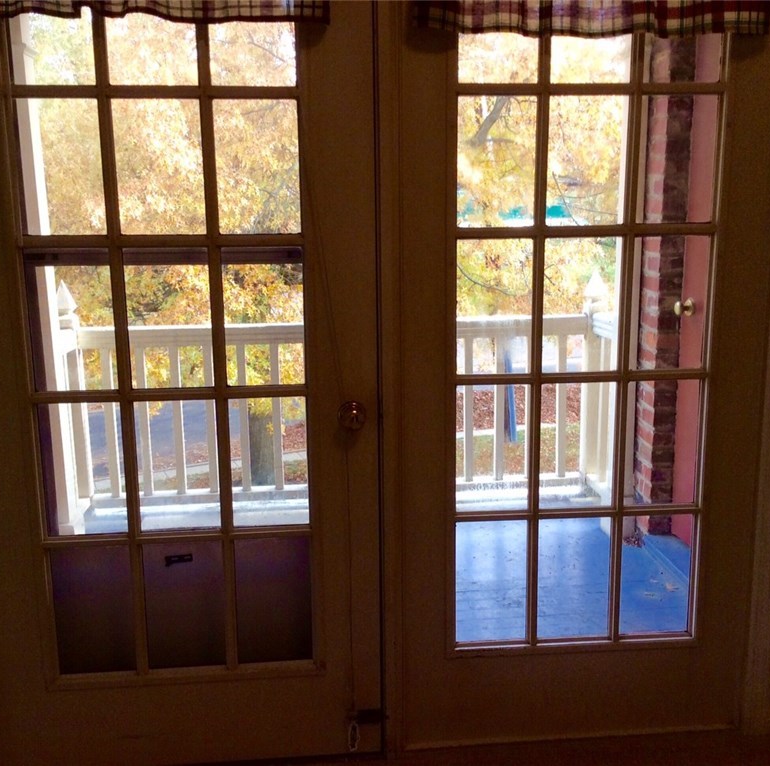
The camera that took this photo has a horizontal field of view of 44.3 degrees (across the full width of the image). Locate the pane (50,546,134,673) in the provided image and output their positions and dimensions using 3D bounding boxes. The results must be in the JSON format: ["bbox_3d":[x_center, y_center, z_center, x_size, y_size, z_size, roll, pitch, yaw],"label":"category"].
[{"bbox_3d":[-0.667,0.522,2.177,0.176,0.308,0.020,-2,12,-5],"label":"pane"}]

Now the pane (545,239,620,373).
[{"bbox_3d":[0.454,-0.177,2.172,0.176,0.308,0.020,-2,12,-5],"label":"pane"}]

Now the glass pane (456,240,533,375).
[{"bbox_3d":[0.250,-0.171,2.154,0.176,0.308,0.020,-2,12,-5],"label":"glass pane"}]

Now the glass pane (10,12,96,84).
[{"bbox_3d":[-0.680,-0.747,1.919,0.176,0.273,0.020,-2,12,-5],"label":"glass pane"}]

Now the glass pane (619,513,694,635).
[{"bbox_3d":[0.665,0.471,2.324,0.176,0.308,0.020,-2,12,-5],"label":"glass pane"}]

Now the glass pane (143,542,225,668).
[{"bbox_3d":[-0.463,0.516,2.195,0.176,0.308,0.020,-2,12,-5],"label":"glass pane"}]

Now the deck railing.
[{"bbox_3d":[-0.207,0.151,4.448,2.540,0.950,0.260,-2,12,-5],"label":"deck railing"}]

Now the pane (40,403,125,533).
[{"bbox_3d":[-0.670,0.194,2.111,0.176,0.305,0.020,-2,12,-5],"label":"pane"}]

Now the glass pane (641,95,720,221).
[{"bbox_3d":[0.655,-0.499,2.126,0.176,0.280,0.020,-2,12,-5],"label":"glass pane"}]

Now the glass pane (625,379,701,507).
[{"bbox_3d":[0.662,0.144,2.257,0.176,0.305,0.020,-2,12,-5],"label":"glass pane"}]

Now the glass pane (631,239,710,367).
[{"bbox_3d":[0.658,-0.183,2.190,0.176,0.308,0.020,-2,12,-5],"label":"glass pane"}]

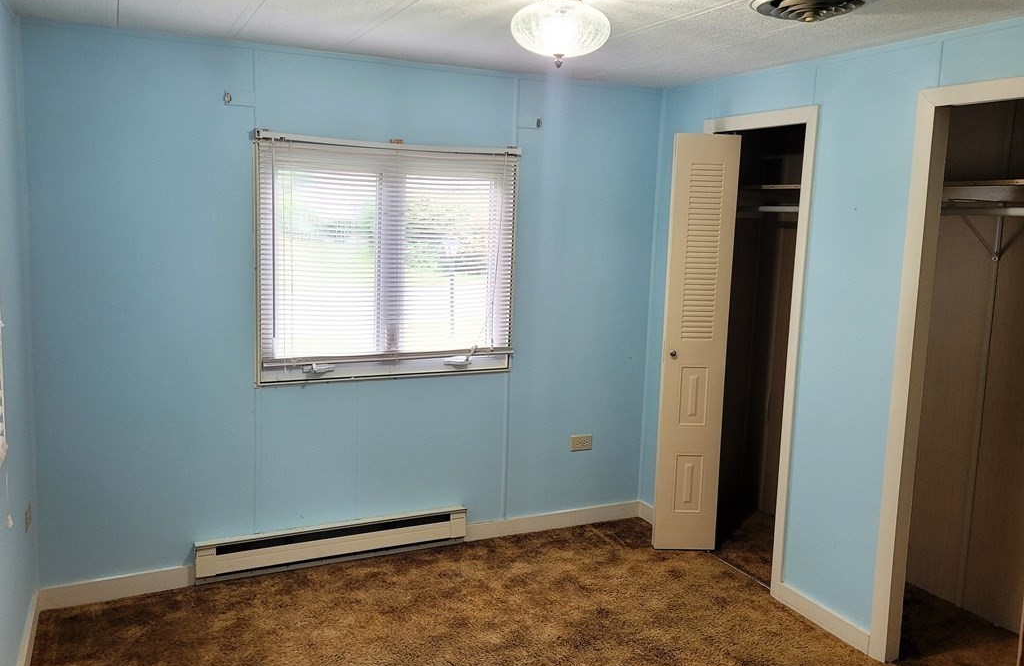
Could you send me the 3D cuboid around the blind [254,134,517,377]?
[{"bbox_3d":[-0.519,-0.350,3.472,1.209,1.009,0.045,-2,8,-25],"label":"blind"}]

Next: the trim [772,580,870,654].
[{"bbox_3d":[1.251,1.145,3.131,0.018,0.088,0.507,-2,8,-25],"label":"trim"}]

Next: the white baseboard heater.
[{"bbox_3d":[-0.795,0.969,3.536,1.228,0.178,0.065,-2,8,-25],"label":"white baseboard heater"}]

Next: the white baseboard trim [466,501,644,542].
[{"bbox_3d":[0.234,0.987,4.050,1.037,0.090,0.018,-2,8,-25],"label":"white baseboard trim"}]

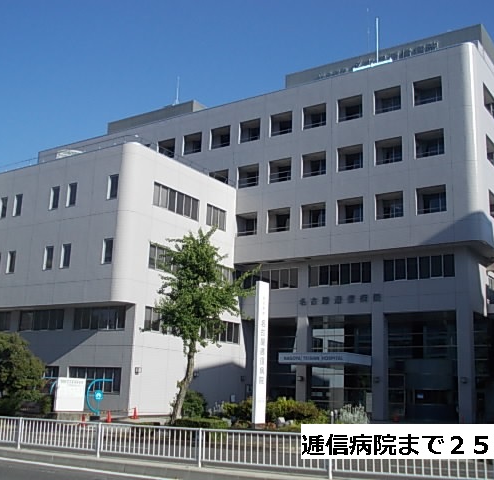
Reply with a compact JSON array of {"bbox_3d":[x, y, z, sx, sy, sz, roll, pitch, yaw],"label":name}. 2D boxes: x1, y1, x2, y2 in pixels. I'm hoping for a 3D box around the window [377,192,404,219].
[{"bbox_3d":[9.820,-2.337,48.325,1.992,1.764,0.250,-7,-16,33],"label":"window"}]

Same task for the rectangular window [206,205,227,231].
[{"bbox_3d":[-2.303,-1.601,52.572,0.150,1.627,2.432,-7,-16,33],"label":"rectangular window"}]

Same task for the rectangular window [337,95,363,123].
[{"bbox_3d":[7.504,-9.434,50.926,2.028,1.737,0.300,-7,-16,33],"label":"rectangular window"}]

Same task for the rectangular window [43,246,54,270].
[{"bbox_3d":[-13.815,1.299,49.324,0.879,1.659,0.200,-7,-16,34],"label":"rectangular window"}]

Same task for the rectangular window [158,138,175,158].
[{"bbox_3d":[-6.977,-7.798,61.243,1.940,1.734,0.300,-7,-16,34],"label":"rectangular window"}]

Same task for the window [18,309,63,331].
[{"bbox_3d":[-14.517,5.727,49.771,4.674,1.421,0.200,-7,-16,34],"label":"window"}]

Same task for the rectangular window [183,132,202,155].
[{"bbox_3d":[-4.644,-8.160,59.772,1.992,1.764,0.250,-7,-16,33],"label":"rectangular window"}]

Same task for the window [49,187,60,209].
[{"bbox_3d":[-13.669,-2.948,50.306,0.879,1.666,0.200,-7,-16,34],"label":"window"}]

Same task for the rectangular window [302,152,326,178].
[{"bbox_3d":[5.007,-5.532,51.901,1.966,1.778,0.300,-7,-16,34],"label":"rectangular window"}]

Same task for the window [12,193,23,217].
[{"bbox_3d":[-16.752,-2.523,51.628,0.929,1.611,0.250,-7,-16,33],"label":"window"}]

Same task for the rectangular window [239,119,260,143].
[{"bbox_3d":[0.283,-8.537,55.722,2.024,1.770,0.300,-7,-16,33],"label":"rectangular window"}]

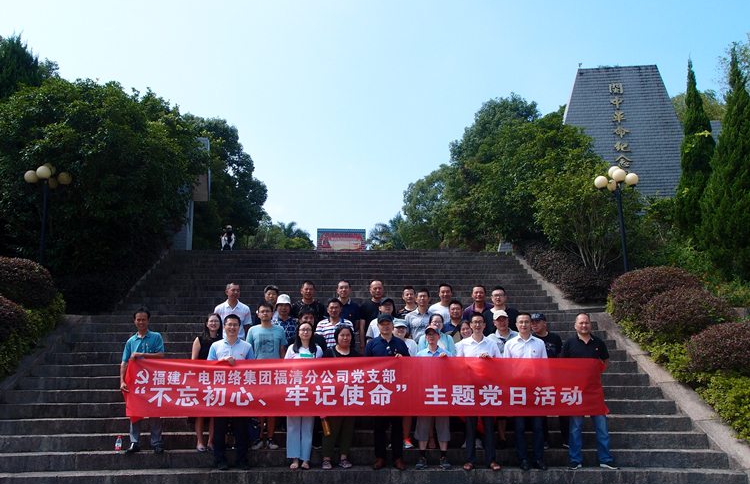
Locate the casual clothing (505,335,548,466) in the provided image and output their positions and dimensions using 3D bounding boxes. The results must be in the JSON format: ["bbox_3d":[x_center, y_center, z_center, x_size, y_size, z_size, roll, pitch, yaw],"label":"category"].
[{"bbox_3d":[1.713,1.762,7.397,0.500,1.433,0.300,-2,-12,6],"label":"casual clothing"}]

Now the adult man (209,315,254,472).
[{"bbox_3d":[-1.598,1.647,7.235,0.510,1.703,0.360,1,-13,-5],"label":"adult man"}]

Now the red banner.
[{"bbox_3d":[-0.115,1.596,7.093,5.320,0.650,0.150,0,-13,-2],"label":"red banner"}]

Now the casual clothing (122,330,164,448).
[{"bbox_3d":[-2.740,1.719,7.690,0.510,1.359,0.340,1,-12,-9],"label":"casual clothing"}]

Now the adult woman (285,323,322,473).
[{"bbox_3d":[-0.808,1.721,7.346,0.460,1.649,0.340,0,-12,-3],"label":"adult woman"}]

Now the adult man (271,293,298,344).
[{"bbox_3d":[-1.140,1.507,8.184,0.500,1.698,0.300,1,-12,-3],"label":"adult man"}]

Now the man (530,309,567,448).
[{"bbox_3d":[2.032,1.617,7.698,0.500,1.572,0.320,-2,-12,7],"label":"man"}]

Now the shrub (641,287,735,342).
[{"bbox_3d":[5.116,1.215,10.672,1.420,0.925,1.280,0,-12,0],"label":"shrub"}]

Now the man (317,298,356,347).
[{"bbox_3d":[-0.490,1.512,8.064,0.480,1.640,0.320,0,-12,-2],"label":"man"}]

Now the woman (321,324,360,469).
[{"bbox_3d":[-0.393,1.752,7.399,0.470,1.597,0.330,0,-12,-2],"label":"woman"}]

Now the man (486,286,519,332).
[{"bbox_3d":[1.663,1.416,8.544,0.510,1.673,0.300,-1,-12,5],"label":"man"}]

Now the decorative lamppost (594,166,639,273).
[{"bbox_3d":[4.826,-0.002,12.932,0.860,3.122,0.860,1,-13,-3],"label":"decorative lamppost"}]

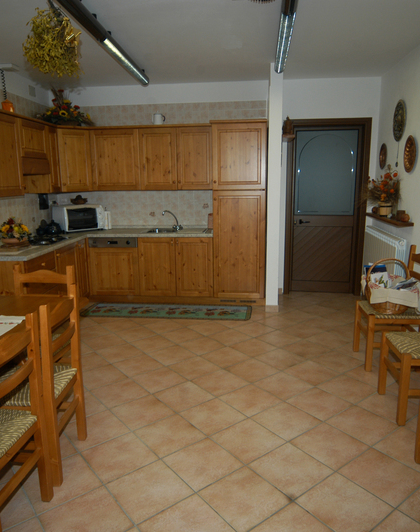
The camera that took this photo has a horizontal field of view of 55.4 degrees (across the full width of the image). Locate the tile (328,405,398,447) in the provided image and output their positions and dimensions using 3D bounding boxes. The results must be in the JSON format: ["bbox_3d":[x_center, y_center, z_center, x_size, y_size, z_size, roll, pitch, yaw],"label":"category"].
[{"bbox_3d":[0.934,0.976,2.461,0.326,0.010,0.326,-9,13,-37],"label":"tile"}]

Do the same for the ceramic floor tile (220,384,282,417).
[{"bbox_3d":[0.264,0.879,2.628,0.303,0.010,0.303,-9,14,-37],"label":"ceramic floor tile"}]

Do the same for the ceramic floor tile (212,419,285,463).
[{"bbox_3d":[0.208,0.961,2.209,0.303,0.010,0.303,-9,14,-37],"label":"ceramic floor tile"}]

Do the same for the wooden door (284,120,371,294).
[{"bbox_3d":[1.462,-0.693,5.027,0.950,2.170,0.100,1,11,6],"label":"wooden door"}]

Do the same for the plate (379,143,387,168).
[{"bbox_3d":[1.946,-1.232,4.489,0.040,0.280,0.280,1,11,8],"label":"plate"}]

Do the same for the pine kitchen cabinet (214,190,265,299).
[{"bbox_3d":[0.333,-0.237,4.598,0.599,1.241,0.022,1,11,7],"label":"pine kitchen cabinet"}]

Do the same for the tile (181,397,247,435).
[{"bbox_3d":[0.016,0.965,2.576,0.326,0.010,0.326,-9,13,-37],"label":"tile"}]

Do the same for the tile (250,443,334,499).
[{"bbox_3d":[0.396,1.003,1.976,0.303,0.010,0.303,-9,14,-37],"label":"tile"}]

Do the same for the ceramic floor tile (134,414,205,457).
[{"bbox_3d":[-0.242,1.003,2.378,0.326,0.010,0.326,-9,13,-37],"label":"ceramic floor tile"}]

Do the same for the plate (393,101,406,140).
[{"bbox_3d":[1.824,-1.404,3.854,0.030,0.380,0.370,1,11,9],"label":"plate"}]

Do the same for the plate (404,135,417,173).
[{"bbox_3d":[1.817,-1.015,3.623,0.050,0.330,0.330,1,11,8],"label":"plate"}]

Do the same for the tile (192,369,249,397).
[{"bbox_3d":[0.074,0.885,3.027,0.326,0.010,0.326,-9,13,-37],"label":"tile"}]

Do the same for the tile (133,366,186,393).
[{"bbox_3d":[-0.363,0.827,2.897,0.300,0.010,0.300,-9,13,-37],"label":"tile"}]

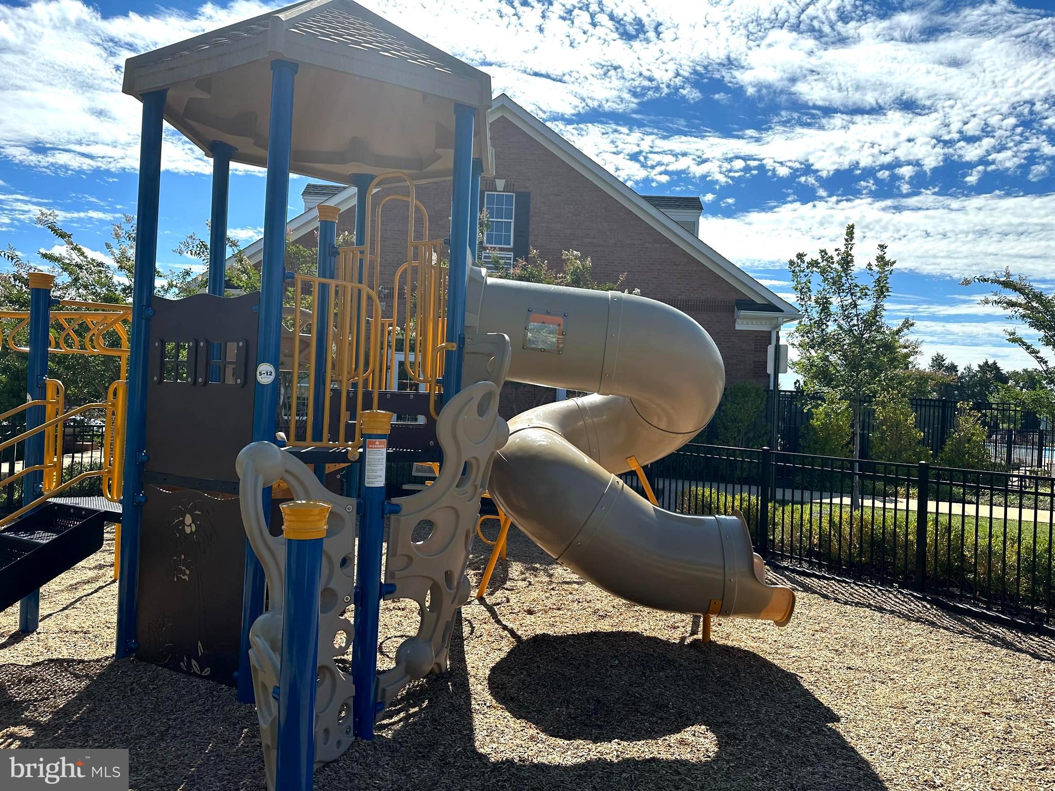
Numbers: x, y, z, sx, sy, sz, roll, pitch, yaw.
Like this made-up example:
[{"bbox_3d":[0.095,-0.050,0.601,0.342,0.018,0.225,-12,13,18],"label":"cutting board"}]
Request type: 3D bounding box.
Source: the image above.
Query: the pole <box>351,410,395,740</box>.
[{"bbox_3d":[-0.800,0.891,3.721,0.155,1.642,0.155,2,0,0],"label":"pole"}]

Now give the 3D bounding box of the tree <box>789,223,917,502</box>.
[{"bbox_3d":[5.769,-0.576,13.004,2.284,4.996,2.250,2,0,0],"label":"tree"}]

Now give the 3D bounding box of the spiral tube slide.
[{"bbox_3d":[0.766,0.411,6.114,2.525,2.506,1.968,2,0,0],"label":"spiral tube slide"}]

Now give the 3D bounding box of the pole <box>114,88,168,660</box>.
[{"bbox_3d":[-2.588,-0.162,4.896,0.140,3.802,0.140,2,0,0],"label":"pole"}]

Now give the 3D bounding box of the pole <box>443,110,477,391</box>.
[{"bbox_3d":[-0.507,-0.066,4.954,0.140,3.782,0.140,2,0,0],"label":"pole"}]

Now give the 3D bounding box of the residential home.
[{"bbox_3d":[-0.776,-2.763,24.212,14.400,9.030,13.000,2,0,0],"label":"residential home"}]

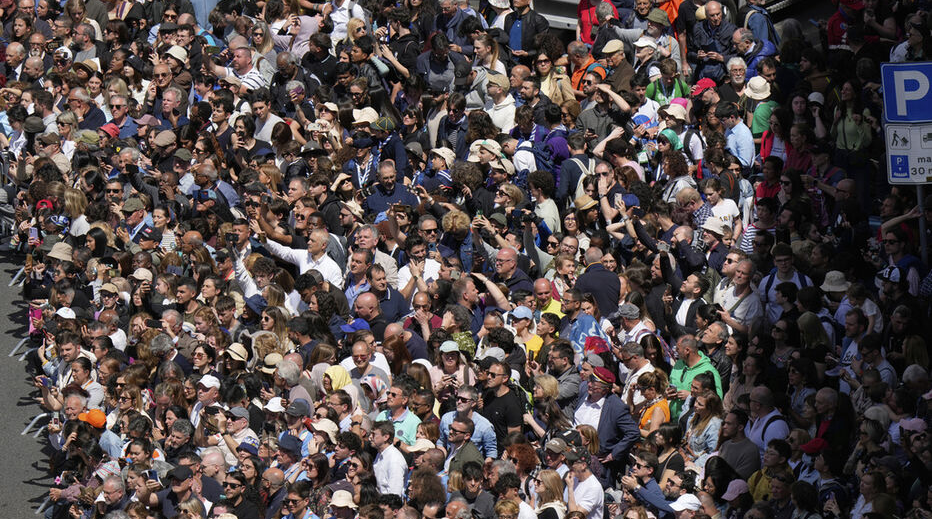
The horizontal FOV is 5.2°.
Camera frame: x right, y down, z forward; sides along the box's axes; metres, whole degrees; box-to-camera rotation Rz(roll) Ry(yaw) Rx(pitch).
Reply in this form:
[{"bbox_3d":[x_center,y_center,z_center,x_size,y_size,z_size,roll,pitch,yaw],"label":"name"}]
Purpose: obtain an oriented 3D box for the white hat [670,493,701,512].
[{"bbox_3d":[1.972,2.175,93.070,0.285,0.140,0.180,-1,17,-18],"label":"white hat"}]

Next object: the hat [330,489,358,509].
[{"bbox_3d":[-1.048,2.070,89.279,0.260,0.150,0.280,-7,20,2],"label":"hat"}]

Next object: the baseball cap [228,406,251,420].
[{"bbox_3d":[-2.014,1.361,92.065,0.250,0.125,0.180,-15,19,-33],"label":"baseball cap"}]

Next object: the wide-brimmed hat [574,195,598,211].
[{"bbox_3d":[1.139,-0.529,97.832,0.270,0.130,0.240,-9,15,14],"label":"wide-brimmed hat"}]

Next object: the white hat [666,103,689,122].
[{"bbox_3d":[1.970,-1.376,96.876,0.270,0.150,0.250,11,7,-2],"label":"white hat"}]

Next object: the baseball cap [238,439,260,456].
[{"bbox_3d":[-1.824,1.576,86.809,0.220,0.140,0.250,9,27,33],"label":"baseball cap"}]

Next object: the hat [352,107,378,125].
[{"bbox_3d":[-0.975,-1.401,101.403,0.280,0.150,0.260,-4,16,1],"label":"hat"}]

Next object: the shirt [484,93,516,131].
[{"bbox_3d":[0.318,-1.282,98.336,0.290,0.640,0.460,-14,19,-29],"label":"shirt"}]

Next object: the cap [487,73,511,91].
[{"bbox_3d":[0.307,-1.680,97.725,0.260,0.140,0.190,-17,21,-21],"label":"cap"}]

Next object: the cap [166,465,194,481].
[{"bbox_3d":[-2.379,1.777,85.951,0.260,0.130,0.190,-24,26,-35],"label":"cap"}]

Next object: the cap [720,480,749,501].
[{"bbox_3d":[2.307,1.984,88.937,0.260,0.140,0.180,-26,18,-4],"label":"cap"}]

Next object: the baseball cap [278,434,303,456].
[{"bbox_3d":[-1.531,1.614,90.551,0.250,0.150,0.200,13,16,-2],"label":"baseball cap"}]

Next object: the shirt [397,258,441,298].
[{"bbox_3d":[-0.417,0.289,92.894,0.470,0.660,0.320,-2,16,0],"label":"shirt"}]

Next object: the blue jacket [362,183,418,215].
[{"bbox_3d":[-0.713,-0.402,99.041,0.530,0.660,0.300,-2,17,-2],"label":"blue jacket"}]

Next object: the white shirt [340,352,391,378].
[{"bbox_3d":[-0.866,1.107,90.196,0.480,0.650,0.300,-9,18,-24],"label":"white shirt"}]

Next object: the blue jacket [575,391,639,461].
[{"bbox_3d":[1.260,1.522,92.154,0.600,0.700,0.380,10,21,40],"label":"blue jacket"}]

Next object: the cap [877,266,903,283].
[{"bbox_3d":[4.072,0.138,99.734,0.270,0.140,0.180,-8,19,-34],"label":"cap"}]

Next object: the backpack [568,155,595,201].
[{"bbox_3d":[1.220,-0.778,103.957,0.280,0.460,0.170,-3,17,-10],"label":"backpack"}]

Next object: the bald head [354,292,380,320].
[{"bbox_3d":[-0.906,0.423,95.188,0.210,0.240,0.165,-25,23,-23],"label":"bald head"}]

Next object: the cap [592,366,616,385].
[{"bbox_3d":[1.274,1.084,96.672,0.260,0.130,0.240,8,8,-42],"label":"cap"}]

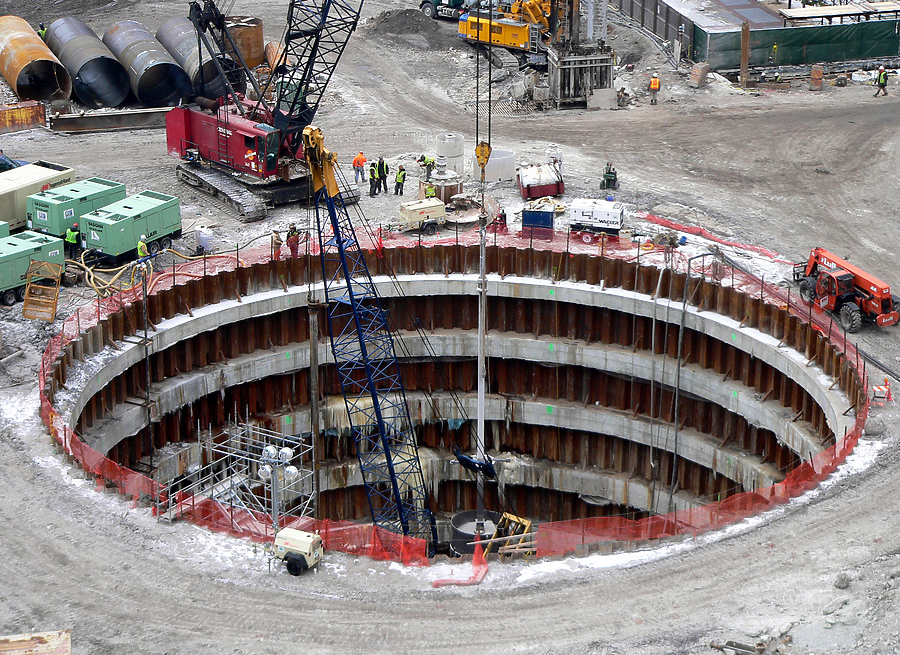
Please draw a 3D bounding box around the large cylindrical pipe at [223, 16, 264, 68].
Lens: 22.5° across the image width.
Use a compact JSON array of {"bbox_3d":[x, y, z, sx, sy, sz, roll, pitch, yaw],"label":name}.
[{"bbox_3d":[-13.007,-18.035,143.211,2.540,2.800,2.540,0,21,0],"label":"large cylindrical pipe"}]

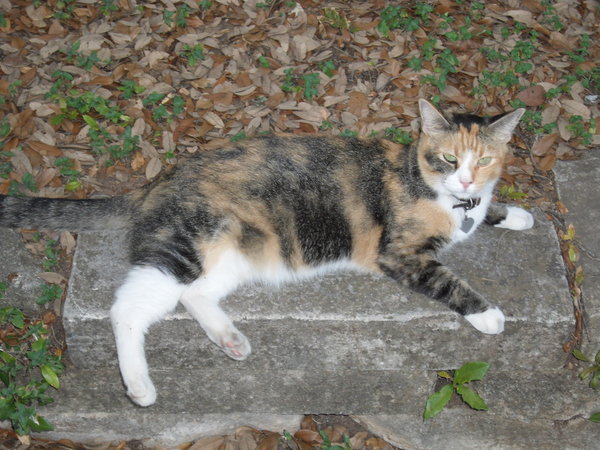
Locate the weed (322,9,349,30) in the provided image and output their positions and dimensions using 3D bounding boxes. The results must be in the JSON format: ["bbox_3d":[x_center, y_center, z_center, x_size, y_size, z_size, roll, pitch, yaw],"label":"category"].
[{"bbox_3d":[0.055,-0.320,2.051,0.041,0.022,0.030,0,41,0],"label":"weed"}]

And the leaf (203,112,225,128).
[{"bbox_3d":[-0.120,-0.145,1.829,0.014,0.009,0.036,-31,50,-30],"label":"leaf"}]

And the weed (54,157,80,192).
[{"bbox_3d":[-0.306,-0.067,1.737,0.031,0.023,0.042,0,42,0],"label":"weed"}]

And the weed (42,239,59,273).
[{"bbox_3d":[-0.329,0.042,1.738,0.021,0.025,0.041,0,41,-1],"label":"weed"}]

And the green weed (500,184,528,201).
[{"bbox_3d":[0.282,-0.043,1.737,0.040,0.015,0.019,0,41,0],"label":"green weed"}]

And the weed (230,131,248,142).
[{"bbox_3d":[-0.087,-0.127,1.897,0.026,0.016,0.017,0,41,-1],"label":"weed"}]

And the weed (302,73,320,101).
[{"bbox_3d":[0.017,-0.201,1.913,0.026,0.024,0.034,0,41,0],"label":"weed"}]

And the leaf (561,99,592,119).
[{"bbox_3d":[0.396,-0.167,1.883,0.028,0.012,0.055,-32,50,-31],"label":"leaf"}]

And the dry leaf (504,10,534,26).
[{"bbox_3d":[0.349,-0.329,2.070,0.046,0.010,0.036,28,48,29],"label":"dry leaf"}]

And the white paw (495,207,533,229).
[{"bbox_3d":[0.287,-0.009,1.760,0.051,0.027,0.033,7,42,7],"label":"white paw"}]

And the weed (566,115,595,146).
[{"bbox_3d":[0.387,-0.130,1.815,0.034,0.023,0.038,0,42,0],"label":"weed"}]

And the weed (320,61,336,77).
[{"bbox_3d":[0.042,-0.229,1.924,0.021,0.014,0.018,0,42,0],"label":"weed"}]

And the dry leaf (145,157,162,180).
[{"bbox_3d":[-0.195,-0.075,1.751,0.018,0.010,0.037,10,42,11],"label":"dry leaf"}]

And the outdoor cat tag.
[{"bbox_3d":[0.203,0.000,1.600,0.017,0.019,0.003,6,2,-13],"label":"outdoor cat tag"}]

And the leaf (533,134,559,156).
[{"bbox_3d":[0.340,-0.113,1.821,0.021,0.012,0.062,22,46,23],"label":"leaf"}]

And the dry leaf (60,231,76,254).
[{"bbox_3d":[-0.291,0.022,1.655,0.018,0.011,0.036,-4,42,-5],"label":"dry leaf"}]

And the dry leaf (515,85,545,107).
[{"bbox_3d":[0.327,-0.184,1.870,0.037,0.014,0.027,0,42,0],"label":"dry leaf"}]

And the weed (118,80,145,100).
[{"bbox_3d":[-0.253,-0.202,1.980,0.039,0.022,0.026,0,41,-1],"label":"weed"}]

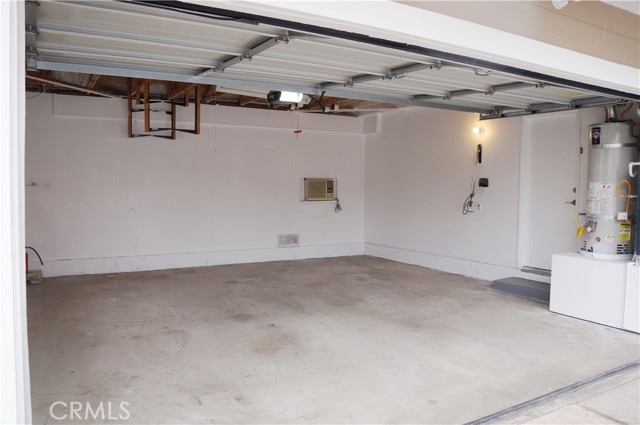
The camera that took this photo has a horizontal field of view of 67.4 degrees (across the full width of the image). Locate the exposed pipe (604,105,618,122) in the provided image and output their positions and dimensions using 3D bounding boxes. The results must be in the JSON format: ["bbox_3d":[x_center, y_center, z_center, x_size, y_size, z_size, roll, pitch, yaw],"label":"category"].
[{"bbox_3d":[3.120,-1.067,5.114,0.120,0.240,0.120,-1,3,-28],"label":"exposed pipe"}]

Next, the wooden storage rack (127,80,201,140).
[{"bbox_3d":[-1.950,-1.325,5.933,0.604,0.760,0.849,-1,3,-28],"label":"wooden storage rack"}]

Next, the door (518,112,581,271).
[{"bbox_3d":[2.991,-0.239,6.301,0.080,2.050,0.830,-1,3,-28],"label":"door"}]

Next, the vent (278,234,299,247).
[{"bbox_3d":[-0.602,0.544,9.155,0.420,0.225,0.030,-1,3,-28],"label":"vent"}]

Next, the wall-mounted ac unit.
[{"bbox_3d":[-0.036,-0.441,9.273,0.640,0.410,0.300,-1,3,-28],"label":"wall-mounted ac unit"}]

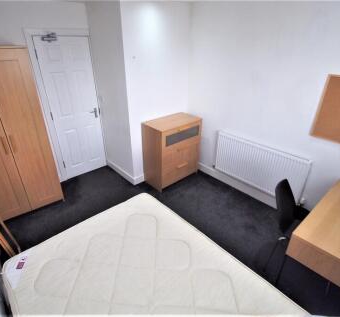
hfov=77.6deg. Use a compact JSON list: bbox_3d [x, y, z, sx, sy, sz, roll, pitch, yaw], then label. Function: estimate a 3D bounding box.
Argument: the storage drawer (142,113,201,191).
[{"bbox_3d":[0.030,-0.123,3.310,0.800,0.955,0.420,-22,36,-38],"label":"storage drawer"}]

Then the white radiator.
[{"bbox_3d":[1.143,0.086,2.832,0.095,0.580,1.176,-22,36,-38],"label":"white radiator"}]

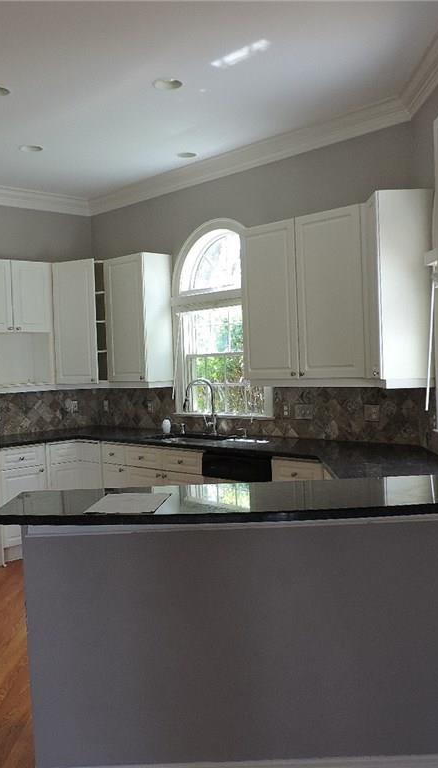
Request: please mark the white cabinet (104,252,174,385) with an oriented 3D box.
[{"bbox_3d":[-0.661,-0.509,5.931,0.318,1.085,0.518,-4,2,-45],"label":"white cabinet"}]

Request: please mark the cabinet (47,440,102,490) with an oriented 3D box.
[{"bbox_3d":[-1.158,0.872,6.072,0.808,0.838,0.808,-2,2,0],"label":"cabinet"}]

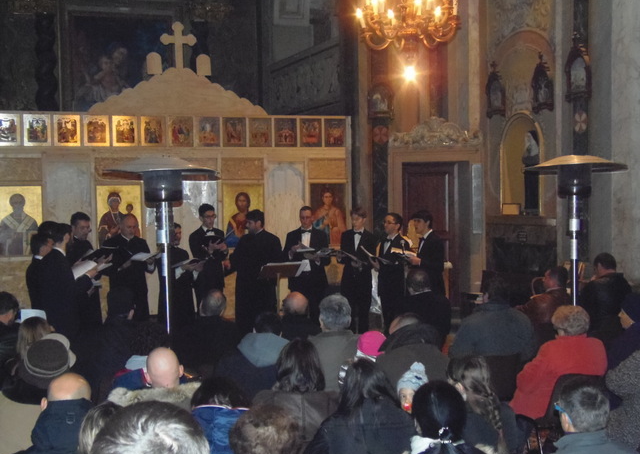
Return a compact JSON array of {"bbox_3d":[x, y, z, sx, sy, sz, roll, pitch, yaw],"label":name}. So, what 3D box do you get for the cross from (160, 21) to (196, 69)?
[{"bbox_3d":[-1.683,-2.160,10.798,0.437,0.563,0.040,-2,2,-21],"label":"cross"}]

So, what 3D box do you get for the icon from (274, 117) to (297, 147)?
[{"bbox_3d":[-0.422,-1.175,11.304,0.299,0.361,0.030,-2,2,-21],"label":"icon"}]

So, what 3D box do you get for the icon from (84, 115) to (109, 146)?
[{"bbox_3d":[-2.558,-1.101,10.386,0.285,0.350,0.030,-1,0,-18],"label":"icon"}]

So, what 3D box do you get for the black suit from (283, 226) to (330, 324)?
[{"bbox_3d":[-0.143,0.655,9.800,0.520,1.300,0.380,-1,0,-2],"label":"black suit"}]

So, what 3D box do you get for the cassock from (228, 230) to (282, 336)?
[{"bbox_3d":[-0.626,0.789,9.242,0.540,1.530,0.380,-2,4,-27],"label":"cassock"}]

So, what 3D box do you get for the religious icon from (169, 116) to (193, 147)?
[{"bbox_3d":[-1.656,-1.137,10.840,0.296,0.361,0.030,-2,2,-21],"label":"religious icon"}]

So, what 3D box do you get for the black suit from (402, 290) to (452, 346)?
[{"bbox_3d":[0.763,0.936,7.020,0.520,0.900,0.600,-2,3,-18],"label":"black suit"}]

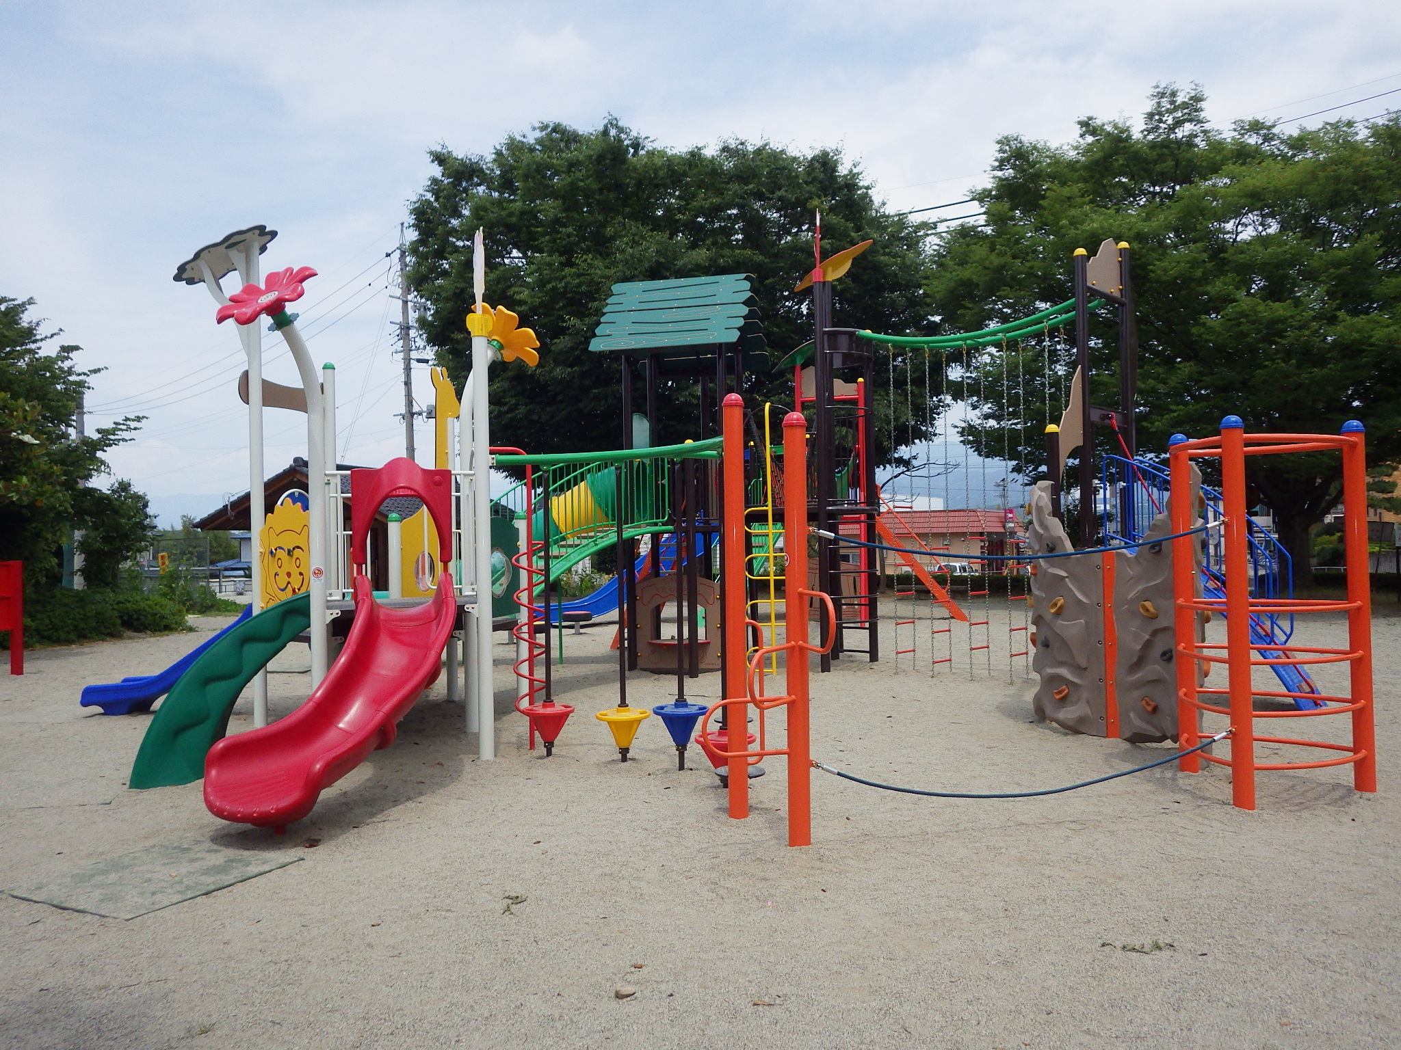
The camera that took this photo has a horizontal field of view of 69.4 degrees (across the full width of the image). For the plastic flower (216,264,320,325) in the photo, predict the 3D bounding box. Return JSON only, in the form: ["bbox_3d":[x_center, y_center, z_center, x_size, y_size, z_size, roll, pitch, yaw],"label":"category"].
[{"bbox_3d":[-2.924,-1.538,6.896,0.680,0.200,0.640,-2,41,26],"label":"plastic flower"}]

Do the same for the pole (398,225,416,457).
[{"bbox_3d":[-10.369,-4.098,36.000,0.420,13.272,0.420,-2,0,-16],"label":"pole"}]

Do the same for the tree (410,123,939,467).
[{"bbox_3d":[-0.760,-4.367,27.094,13.800,13.000,12.500,-1,-1,0],"label":"tree"}]

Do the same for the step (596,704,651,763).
[{"bbox_3d":[-0.560,1.527,7.431,0.400,0.410,0.400,-1,-1,5],"label":"step"}]

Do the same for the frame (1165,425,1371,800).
[{"bbox_3d":[3.394,0.499,6.207,1.130,2.260,0.980,-2,-2,40],"label":"frame"}]

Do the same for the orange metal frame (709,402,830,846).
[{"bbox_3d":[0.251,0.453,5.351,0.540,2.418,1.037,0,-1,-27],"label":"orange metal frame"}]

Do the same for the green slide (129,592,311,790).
[{"bbox_3d":[-3.462,1.149,7.450,1.220,1.290,0.900,-1,-1,-18],"label":"green slide"}]

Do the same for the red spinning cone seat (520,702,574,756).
[{"bbox_3d":[-1.166,1.555,7.745,0.400,0.420,0.400,-1,-1,0],"label":"red spinning cone seat"}]

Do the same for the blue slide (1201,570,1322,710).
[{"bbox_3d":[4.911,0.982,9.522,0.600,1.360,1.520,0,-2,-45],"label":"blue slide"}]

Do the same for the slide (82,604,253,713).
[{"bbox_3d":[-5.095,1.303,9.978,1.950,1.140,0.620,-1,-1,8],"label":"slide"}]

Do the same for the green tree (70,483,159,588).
[{"bbox_3d":[-13.065,0.694,22.535,1.950,3.205,1.850,0,-1,-30],"label":"green tree"}]

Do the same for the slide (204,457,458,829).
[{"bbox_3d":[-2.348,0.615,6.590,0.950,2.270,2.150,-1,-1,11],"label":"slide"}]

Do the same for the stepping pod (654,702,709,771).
[{"bbox_3d":[-0.134,1.469,7.048,0.385,0.476,0.385,-1,-1,0],"label":"stepping pod"}]

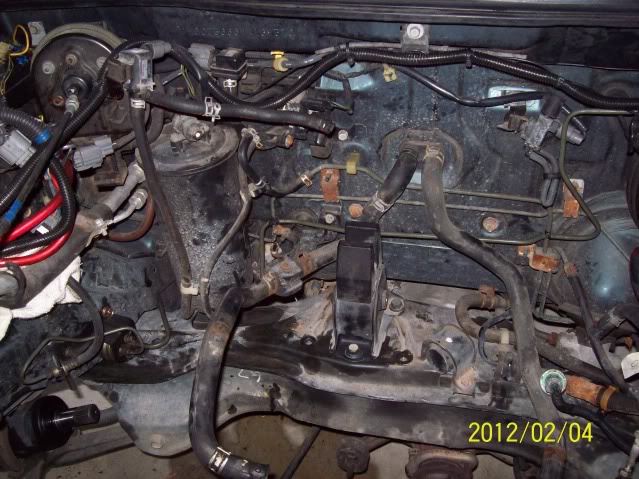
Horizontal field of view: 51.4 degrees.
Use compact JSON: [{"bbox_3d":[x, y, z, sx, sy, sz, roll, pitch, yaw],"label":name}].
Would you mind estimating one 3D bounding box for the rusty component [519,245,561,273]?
[{"bbox_3d":[0.292,0.025,0.885,0.054,0.030,0.025,6,41,10],"label":"rusty component"}]

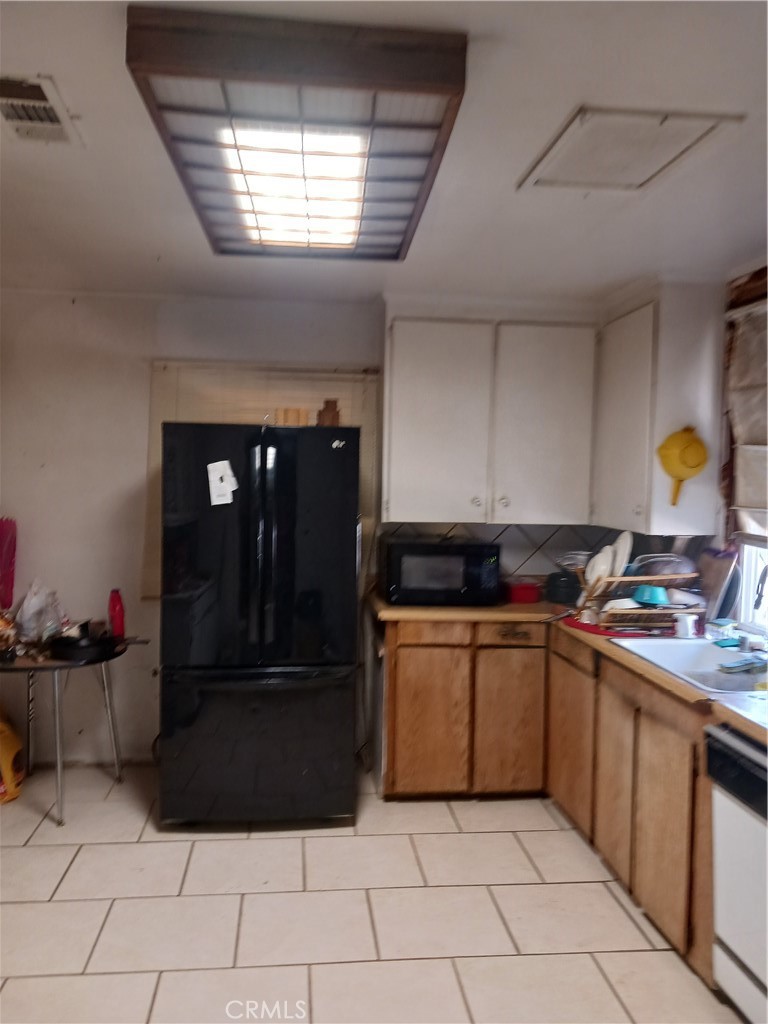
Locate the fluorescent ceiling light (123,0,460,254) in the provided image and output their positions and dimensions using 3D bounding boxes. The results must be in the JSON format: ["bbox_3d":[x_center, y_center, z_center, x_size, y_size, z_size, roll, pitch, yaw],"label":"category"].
[{"bbox_3d":[-0.223,-0.988,2.321,0.704,0.119,1.365,1,2,-4],"label":"fluorescent ceiling light"}]

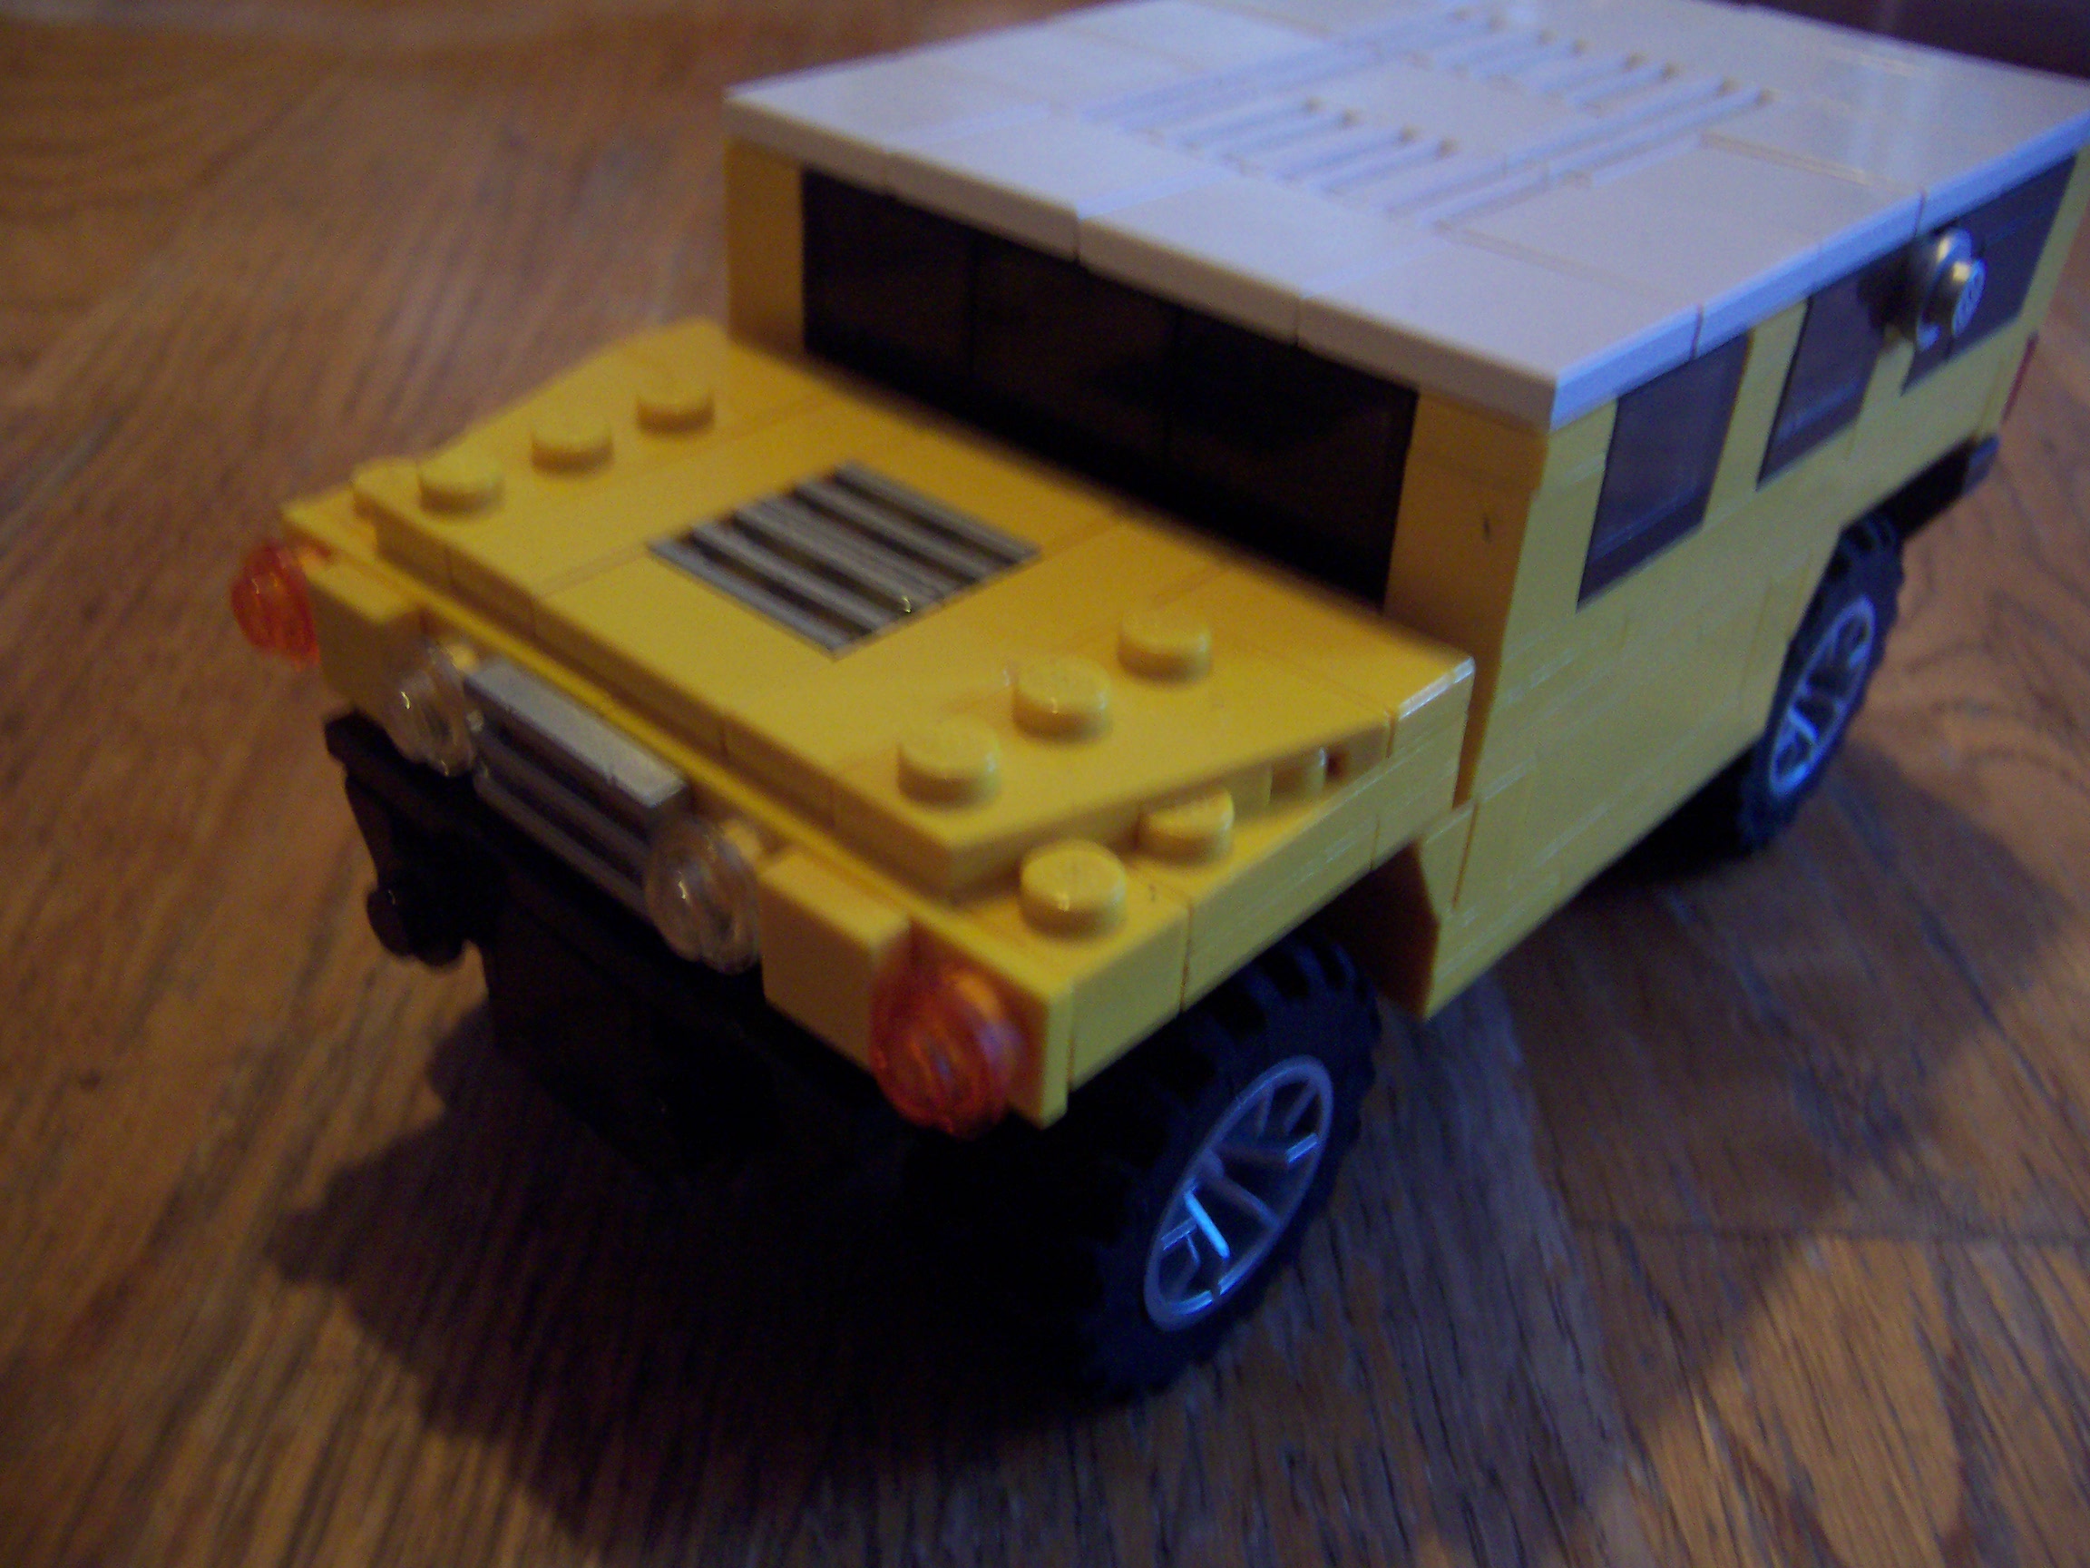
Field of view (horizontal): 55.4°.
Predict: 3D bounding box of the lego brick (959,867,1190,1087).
[{"bbox_3d":[0.001,0.008,0.096,0.008,0.006,0.008,29,42,32],"label":"lego brick"}]

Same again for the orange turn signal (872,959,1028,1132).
[{"bbox_3d":[-0.004,0.012,0.091,0.008,0.008,0.005,29,43,32],"label":"orange turn signal"}]

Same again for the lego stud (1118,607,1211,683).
[{"bbox_3d":[0.006,-0.007,0.105,0.005,0.002,0.005,2,35,-1],"label":"lego stud"}]

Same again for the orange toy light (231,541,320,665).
[{"bbox_3d":[-0.046,-0.011,0.121,0.008,0.008,0.005,29,43,32],"label":"orange toy light"}]

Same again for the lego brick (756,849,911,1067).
[{"bbox_3d":[-0.010,0.009,0.095,0.008,0.008,0.003,29,43,32],"label":"lego brick"}]

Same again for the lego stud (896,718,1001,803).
[{"bbox_3d":[-0.004,-0.001,0.096,0.005,0.002,0.005,2,34,-2],"label":"lego stud"}]

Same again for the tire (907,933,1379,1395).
[{"bbox_3d":[0.006,0.021,0.118,0.014,0.030,0.030,29,42,32],"label":"tire"}]

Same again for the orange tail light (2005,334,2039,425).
[{"bbox_3d":[0.080,-0.036,0.172,0.008,0.008,0.003,29,42,32],"label":"orange tail light"}]

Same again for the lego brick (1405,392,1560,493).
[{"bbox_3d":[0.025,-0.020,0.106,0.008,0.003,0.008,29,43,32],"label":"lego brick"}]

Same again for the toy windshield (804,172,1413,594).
[{"bbox_3d":[0.003,-0.026,0.125,0.048,0.013,0.004,29,42,32],"label":"toy windshield"}]

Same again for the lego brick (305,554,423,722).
[{"bbox_3d":[-0.039,-0.008,0.117,0.008,0.008,0.003,29,43,32],"label":"lego brick"}]

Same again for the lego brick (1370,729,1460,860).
[{"bbox_3d":[0.017,-0.001,0.110,0.008,0.006,0.008,29,43,32],"label":"lego brick"}]

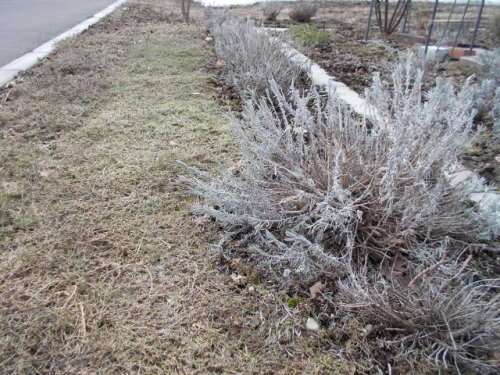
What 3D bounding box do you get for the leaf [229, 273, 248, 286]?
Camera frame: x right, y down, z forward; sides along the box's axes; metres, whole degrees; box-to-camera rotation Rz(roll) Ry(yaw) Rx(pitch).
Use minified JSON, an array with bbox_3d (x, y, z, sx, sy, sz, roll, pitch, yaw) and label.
[{"bbox_3d":[-0.043,0.350,1.600,0.073,0.020,0.052,0,28,0],"label":"leaf"}]

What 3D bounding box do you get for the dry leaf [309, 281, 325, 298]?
[{"bbox_3d":[0.248,0.377,1.543,0.064,0.026,0.070,0,28,0],"label":"dry leaf"}]

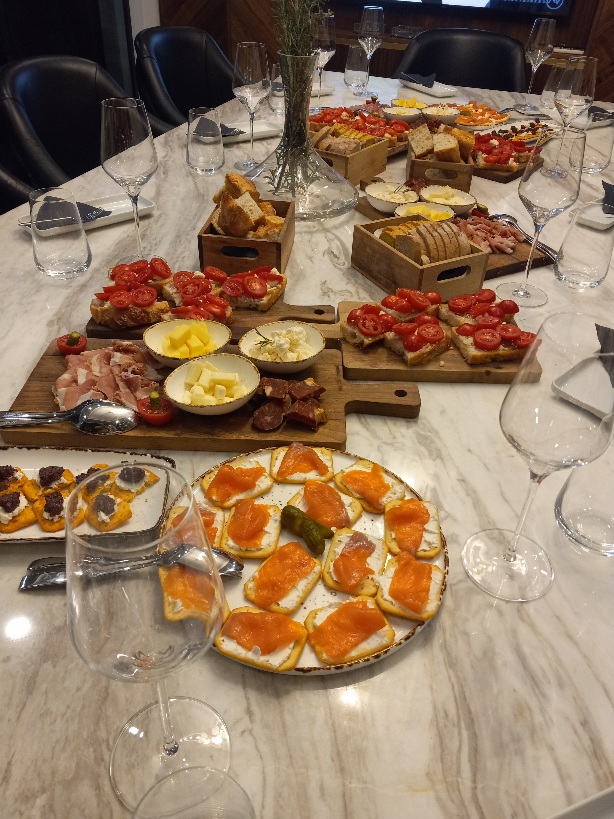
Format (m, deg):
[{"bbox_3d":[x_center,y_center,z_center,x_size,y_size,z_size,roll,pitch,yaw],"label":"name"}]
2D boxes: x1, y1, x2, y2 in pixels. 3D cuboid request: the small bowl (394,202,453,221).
[{"bbox_3d":[0.204,-0.328,1.121,0.104,0.036,0.102,3,38,0],"label":"small bowl"}]

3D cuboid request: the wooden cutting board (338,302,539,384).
[{"bbox_3d":[0.159,-0.093,0.857,0.263,0.015,0.167,2,38,-2],"label":"wooden cutting board"}]

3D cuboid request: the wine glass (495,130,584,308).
[{"bbox_3d":[0.352,-0.284,0.957,0.084,0.247,0.084,3,38,0],"label":"wine glass"}]

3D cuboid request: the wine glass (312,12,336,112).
[{"bbox_3d":[0.040,-0.979,1.814,0.081,0.238,0.081,3,38,0],"label":"wine glass"}]

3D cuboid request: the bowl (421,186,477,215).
[{"bbox_3d":[0.263,-0.386,1.201,0.105,0.036,0.102,3,38,0],"label":"bowl"}]

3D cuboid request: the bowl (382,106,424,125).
[{"bbox_3d":[0.265,-0.816,1.776,0.104,0.034,0.104,4,38,0],"label":"bowl"}]

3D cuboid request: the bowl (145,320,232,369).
[{"bbox_3d":[-0.141,-0.070,0.760,0.103,0.036,0.098,2,38,-2],"label":"bowl"}]

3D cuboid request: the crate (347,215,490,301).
[{"bbox_3d":[0.170,-0.230,0.989,0.126,0.071,0.175,-17,42,-24],"label":"crate"}]

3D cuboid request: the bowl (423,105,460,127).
[{"bbox_3d":[0.376,-0.821,1.792,0.104,0.034,0.104,4,38,0],"label":"bowl"}]

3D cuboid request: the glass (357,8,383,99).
[{"bbox_3d":[0.201,-1.143,2.048,0.085,0.243,0.085,4,38,0],"label":"glass"}]

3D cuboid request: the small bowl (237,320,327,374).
[{"bbox_3d":[-0.030,-0.074,0.791,0.104,0.034,0.104,2,38,-2],"label":"small bowl"}]

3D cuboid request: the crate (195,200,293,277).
[{"bbox_3d":[-0.091,-0.273,1.033,0.122,0.077,0.179,6,38,3],"label":"crate"}]

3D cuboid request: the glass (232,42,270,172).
[{"bbox_3d":[-0.123,-0.671,1.425,0.084,0.247,0.084,3,38,0],"label":"glass"}]

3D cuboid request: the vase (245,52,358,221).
[{"bbox_3d":[-0.022,-0.527,1.208,0.252,0.256,0.252,3,38,0],"label":"vase"}]

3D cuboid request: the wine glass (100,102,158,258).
[{"bbox_3d":[-0.268,-0.340,0.986,0.084,0.247,0.084,3,38,0],"label":"wine glass"}]

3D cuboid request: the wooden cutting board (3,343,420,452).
[{"bbox_3d":[-0.093,-0.021,0.757,0.456,0.016,0.185,2,38,-2],"label":"wooden cutting board"}]

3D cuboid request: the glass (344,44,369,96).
[{"bbox_3d":[0.169,-1.144,2.148,0.083,0.120,0.083,4,38,0],"label":"glass"}]

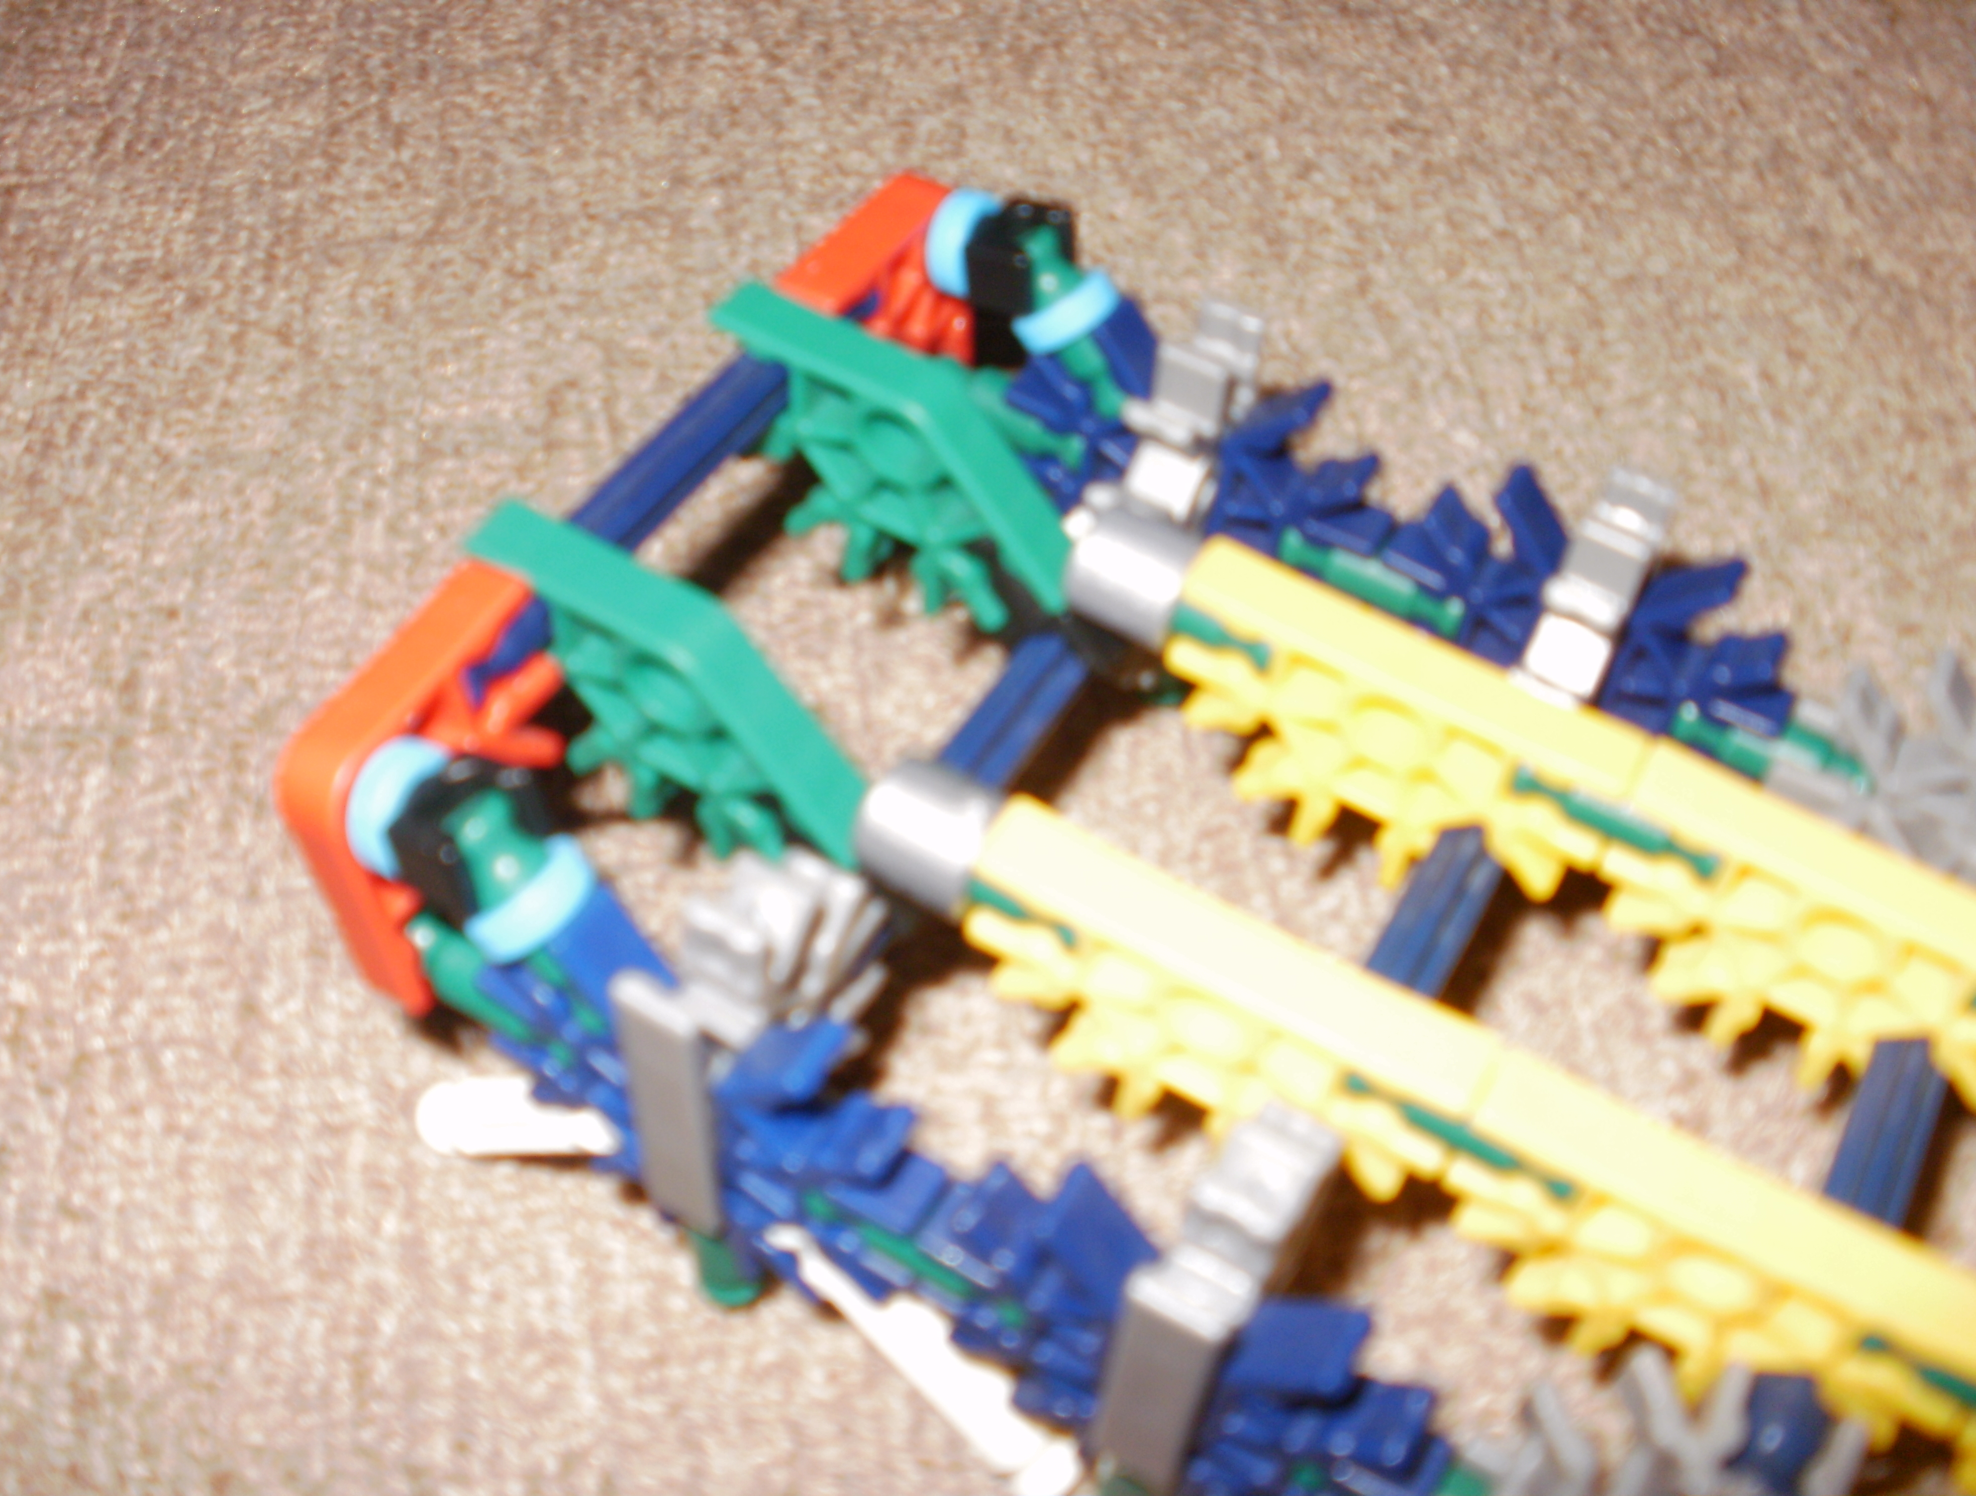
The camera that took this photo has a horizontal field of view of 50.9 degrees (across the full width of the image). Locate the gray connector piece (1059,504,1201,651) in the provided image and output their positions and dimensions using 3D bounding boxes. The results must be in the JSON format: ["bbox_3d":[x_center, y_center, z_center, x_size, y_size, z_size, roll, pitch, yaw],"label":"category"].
[{"bbox_3d":[0.012,-0.014,0.176,0.009,0.010,0.010,27,55,16],"label":"gray connector piece"}]

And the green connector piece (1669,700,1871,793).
[{"bbox_3d":[0.067,0.000,0.177,0.016,0.006,0.006,26,55,16],"label":"green connector piece"}]

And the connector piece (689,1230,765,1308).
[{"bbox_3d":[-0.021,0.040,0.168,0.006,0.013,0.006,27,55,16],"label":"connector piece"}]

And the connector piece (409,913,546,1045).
[{"bbox_3d":[-0.037,0.017,0.161,0.017,0.006,0.006,27,55,16],"label":"connector piece"}]

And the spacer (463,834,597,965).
[{"bbox_3d":[-0.032,0.010,0.143,0.004,0.010,0.010,52,54,-21],"label":"spacer"}]

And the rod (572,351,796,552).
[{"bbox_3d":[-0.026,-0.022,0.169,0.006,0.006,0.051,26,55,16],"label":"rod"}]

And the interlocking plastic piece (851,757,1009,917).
[{"bbox_3d":[-0.004,0.007,0.155,0.008,0.010,0.010,26,55,16],"label":"interlocking plastic piece"}]

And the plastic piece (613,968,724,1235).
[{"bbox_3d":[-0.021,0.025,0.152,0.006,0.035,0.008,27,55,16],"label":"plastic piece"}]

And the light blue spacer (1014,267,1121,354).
[{"bbox_3d":[0.007,-0.039,0.185,0.004,0.010,0.010,52,54,-21],"label":"light blue spacer"}]

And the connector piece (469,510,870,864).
[{"bbox_3d":[-0.024,-0.003,0.166,0.035,0.023,0.006,27,55,16],"label":"connector piece"}]

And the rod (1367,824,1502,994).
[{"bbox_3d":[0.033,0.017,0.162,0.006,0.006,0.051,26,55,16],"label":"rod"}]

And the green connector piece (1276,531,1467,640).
[{"bbox_3d":[0.036,-0.015,0.191,0.017,0.006,0.006,27,55,16],"label":"green connector piece"}]

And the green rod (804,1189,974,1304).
[{"bbox_3d":[-0.005,0.035,0.145,0.017,0.006,0.006,27,55,16],"label":"green rod"}]

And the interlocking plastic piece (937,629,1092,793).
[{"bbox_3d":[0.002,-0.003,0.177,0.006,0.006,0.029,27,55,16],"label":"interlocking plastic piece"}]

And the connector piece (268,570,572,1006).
[{"bbox_3d":[-0.041,0.002,0.156,0.006,0.024,0.023,21,53,23],"label":"connector piece"}]

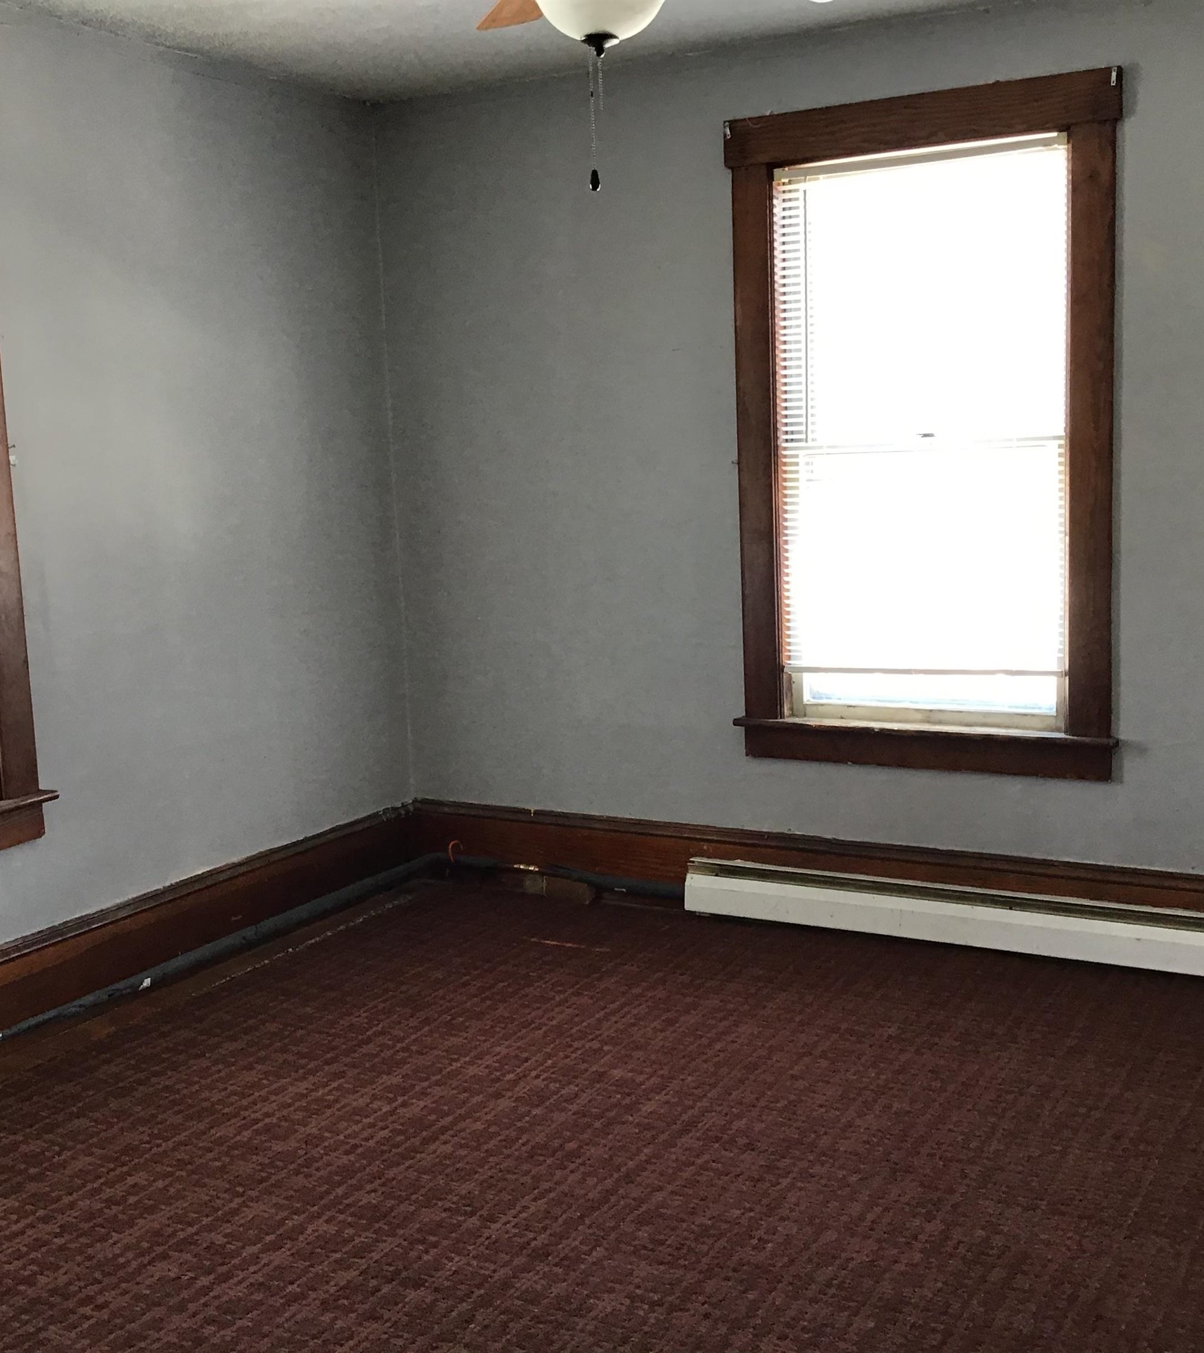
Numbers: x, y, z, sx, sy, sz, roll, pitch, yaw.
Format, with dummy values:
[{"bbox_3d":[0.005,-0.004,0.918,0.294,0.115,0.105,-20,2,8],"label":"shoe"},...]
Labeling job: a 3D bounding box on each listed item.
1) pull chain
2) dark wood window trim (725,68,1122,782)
[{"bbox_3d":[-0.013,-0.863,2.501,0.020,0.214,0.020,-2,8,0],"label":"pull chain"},{"bbox_3d":[0.817,-0.611,4.213,1.040,1.737,0.070,3,10,29],"label":"dark wood window trim"}]

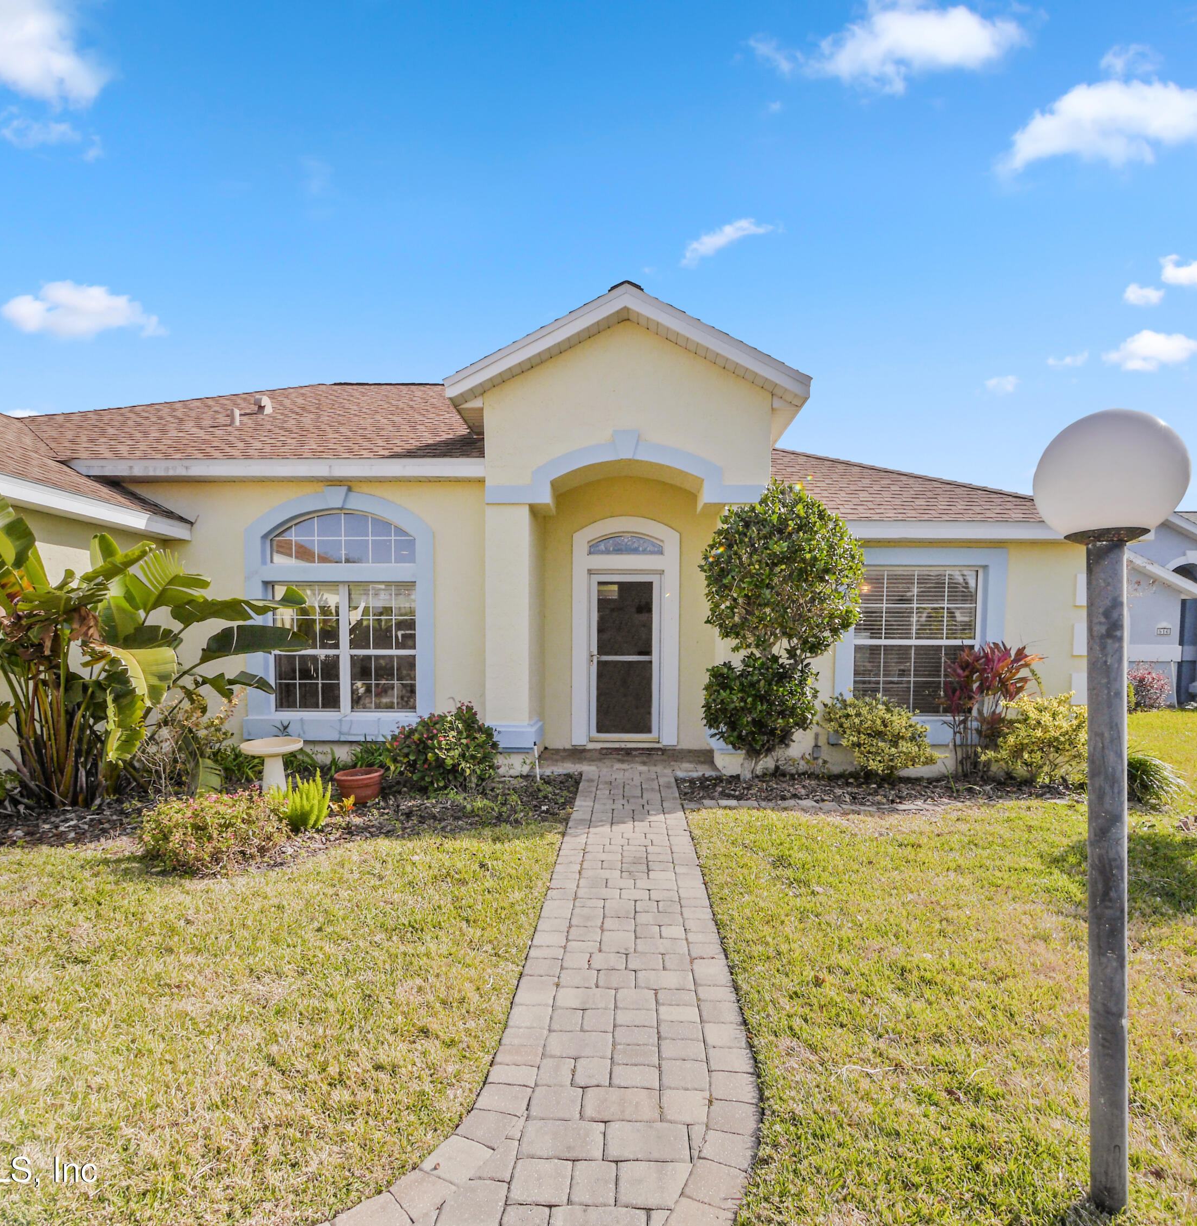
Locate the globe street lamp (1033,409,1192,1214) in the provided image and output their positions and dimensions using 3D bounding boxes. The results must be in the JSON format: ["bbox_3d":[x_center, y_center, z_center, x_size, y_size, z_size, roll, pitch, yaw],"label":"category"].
[{"bbox_3d":[1.277,0.487,1.660,0.312,1.980,0.312,0,-1,0],"label":"globe street lamp"}]

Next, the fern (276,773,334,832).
[{"bbox_3d":[-2.120,1.315,4.740,0.410,0.385,0.390,0,-1,0],"label":"fern"}]

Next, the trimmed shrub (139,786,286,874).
[{"bbox_3d":[-2.480,1.305,4.260,0.860,0.420,0.780,0,-1,0],"label":"trimmed shrub"}]

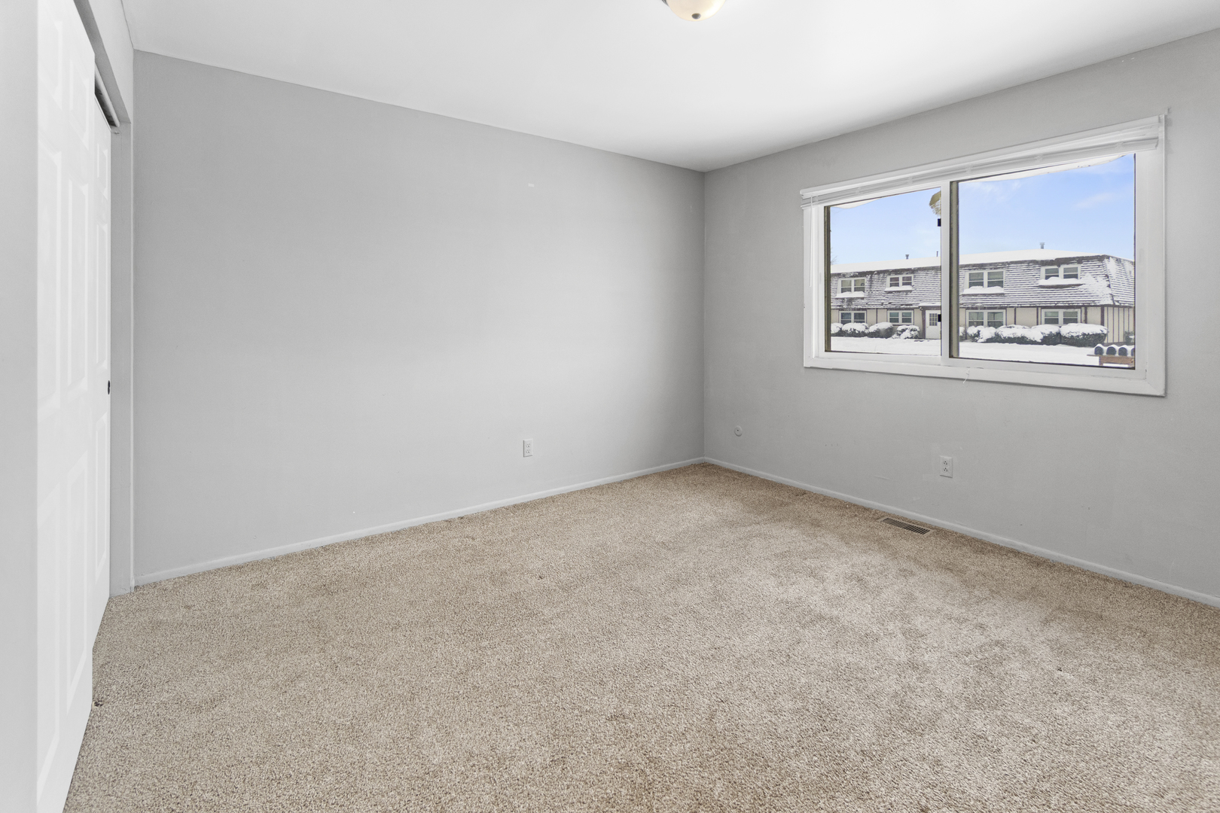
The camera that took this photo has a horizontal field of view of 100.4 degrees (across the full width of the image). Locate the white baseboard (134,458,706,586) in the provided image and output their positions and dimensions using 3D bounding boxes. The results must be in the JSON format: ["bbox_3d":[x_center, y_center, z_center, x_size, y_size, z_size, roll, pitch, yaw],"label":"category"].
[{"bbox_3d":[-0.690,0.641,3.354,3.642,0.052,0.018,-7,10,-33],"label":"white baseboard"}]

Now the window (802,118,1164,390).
[{"bbox_3d":[1.976,-0.803,3.003,0.100,1.260,1.782,-6,9,-39],"label":"window"}]

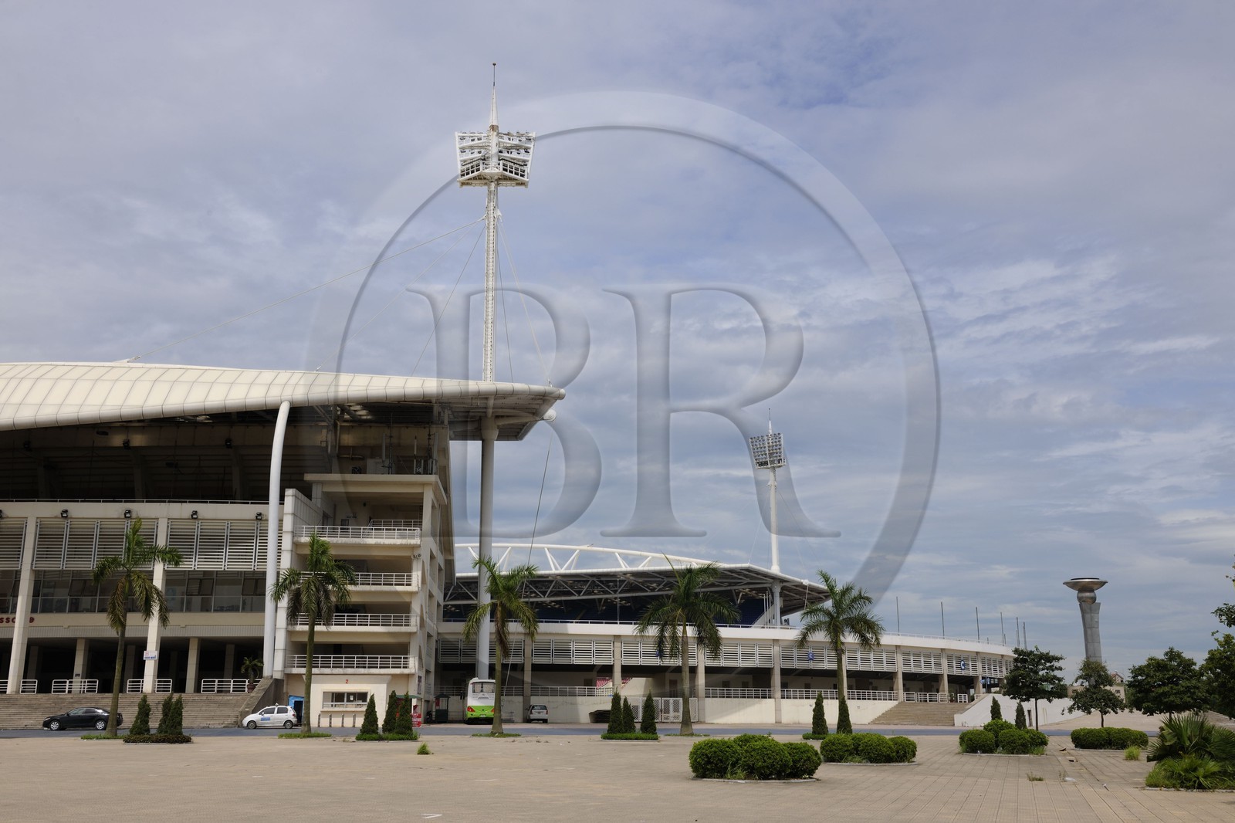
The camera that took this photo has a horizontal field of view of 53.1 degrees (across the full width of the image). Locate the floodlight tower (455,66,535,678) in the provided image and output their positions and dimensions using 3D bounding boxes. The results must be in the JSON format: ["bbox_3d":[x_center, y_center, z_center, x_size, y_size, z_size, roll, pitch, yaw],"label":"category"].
[{"bbox_3d":[-10.887,-3.246,106.219,7.100,58.410,3.200,0,-13,0],"label":"floodlight tower"}]

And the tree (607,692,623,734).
[{"bbox_3d":[-0.134,14.101,57.454,0.800,2.209,0.800,0,-13,0],"label":"tree"}]

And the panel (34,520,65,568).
[{"bbox_3d":[-40.669,9.551,88.528,1.954,3.528,0.150,1,-14,-6],"label":"panel"}]

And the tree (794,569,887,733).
[{"bbox_3d":[11.957,12.999,66.795,4.700,8.651,4.600,0,-13,0],"label":"tree"}]

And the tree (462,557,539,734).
[{"bbox_3d":[-6.325,12.470,66.076,4.100,9.351,4.200,0,-13,0],"label":"tree"}]

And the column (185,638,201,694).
[{"bbox_3d":[-33.440,20.124,97.475,0.650,4.628,0.680,1,-14,-3],"label":"column"}]

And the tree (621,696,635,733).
[{"bbox_3d":[0.562,14.299,57.724,0.720,1.947,0.720,0,-13,0],"label":"tree"}]

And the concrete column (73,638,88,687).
[{"bbox_3d":[-44.280,21.044,101.689,0.650,4.450,0.720,1,-14,-3],"label":"concrete column"}]

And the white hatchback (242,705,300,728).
[{"bbox_3d":[-22.732,20.042,81.085,3.500,1.490,1.500,1,-14,-4],"label":"white hatchback"}]

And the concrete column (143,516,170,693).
[{"bbox_3d":[-33.416,14.024,89.981,0.720,12.715,0.750,1,-14,-3],"label":"concrete column"}]

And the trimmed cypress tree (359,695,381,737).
[{"bbox_3d":[-11.328,14.012,56.743,0.850,1.958,0.850,0,-14,0],"label":"trimmed cypress tree"}]

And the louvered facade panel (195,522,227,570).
[{"bbox_3d":[-29.454,9.737,89.695,1.954,3.525,0.150,1,-14,-6],"label":"louvered facade panel"}]

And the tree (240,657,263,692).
[{"bbox_3d":[-26.069,18.826,88.311,1.500,2.498,1.500,0,-14,0],"label":"tree"}]

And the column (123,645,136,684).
[{"bbox_3d":[-43.847,23.332,110.882,0.680,4.300,0.740,1,-14,-3],"label":"column"}]

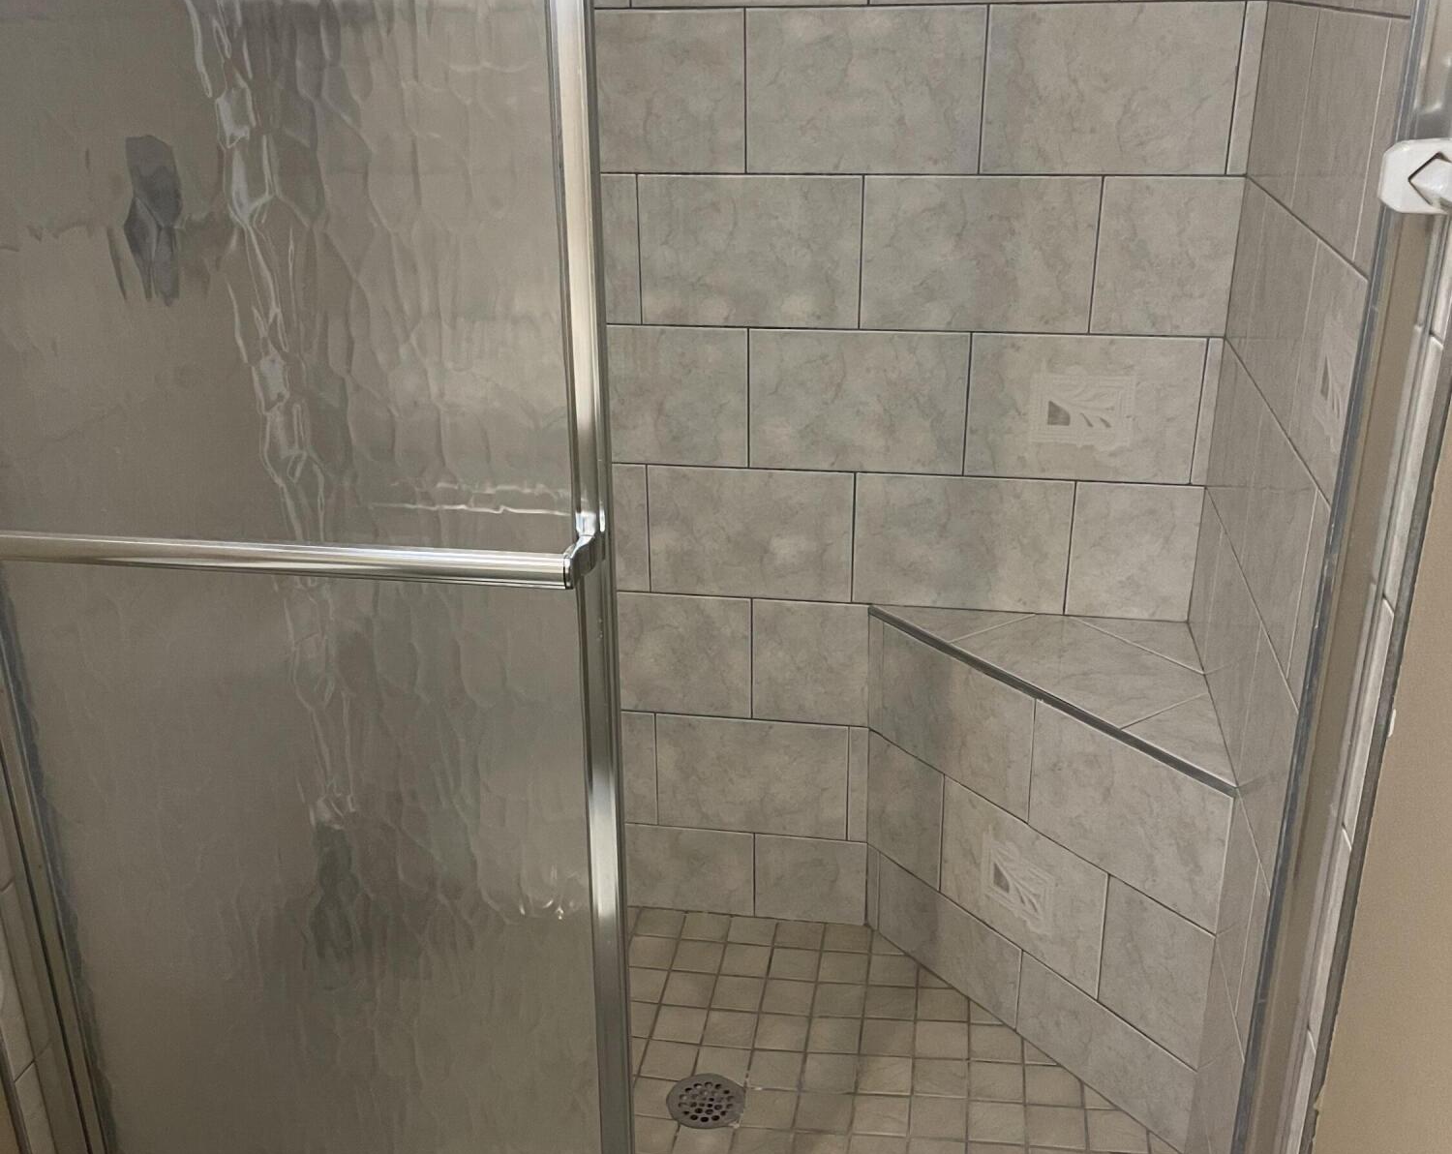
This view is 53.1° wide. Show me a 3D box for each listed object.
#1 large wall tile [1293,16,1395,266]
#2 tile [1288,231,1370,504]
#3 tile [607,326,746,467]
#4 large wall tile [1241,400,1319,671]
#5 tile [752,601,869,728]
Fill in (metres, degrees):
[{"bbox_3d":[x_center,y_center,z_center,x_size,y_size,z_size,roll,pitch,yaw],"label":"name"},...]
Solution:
[{"bbox_3d":[0.582,-0.422,1.373,0.009,0.203,0.297,3,23,9],"label":"large wall tile"},{"bbox_3d":[0.563,-0.179,1.330,0.010,0.201,0.294,3,24,9],"label":"tile"},{"bbox_3d":[-0.118,-0.263,2.087,0.304,0.203,0.010,3,23,9],"label":"tile"},{"bbox_3d":[0.591,-0.049,1.552,0.010,0.203,0.290,3,24,9],"label":"large wall tile"},{"bbox_3d":[0.129,0.130,2.210,0.174,0.203,0.010,3,23,9],"label":"tile"}]

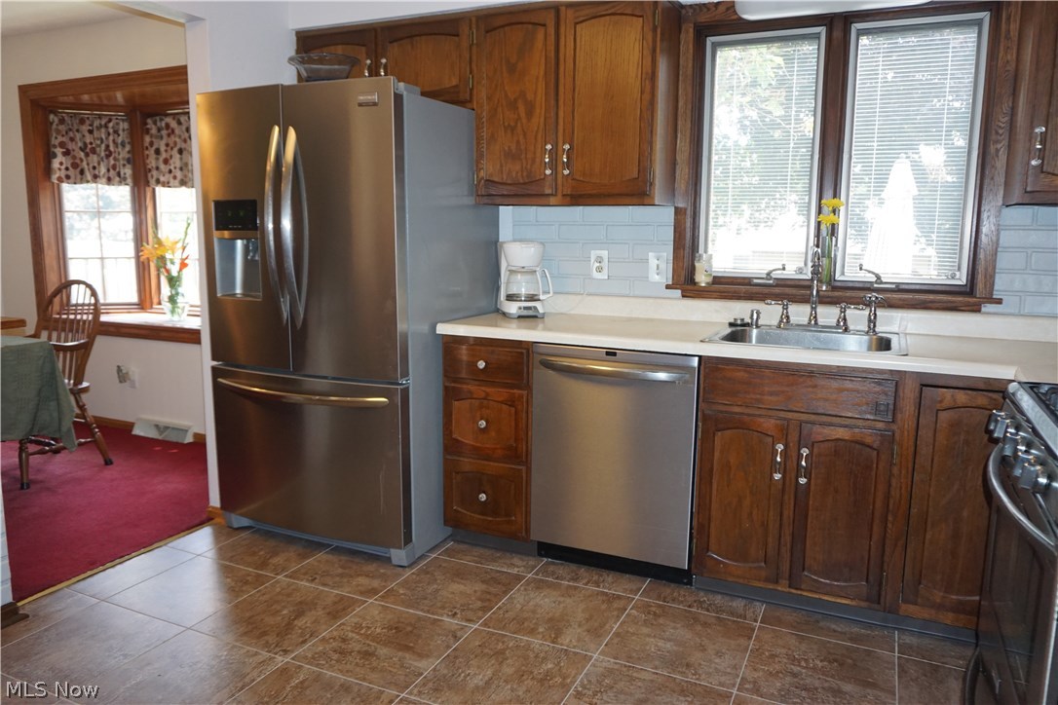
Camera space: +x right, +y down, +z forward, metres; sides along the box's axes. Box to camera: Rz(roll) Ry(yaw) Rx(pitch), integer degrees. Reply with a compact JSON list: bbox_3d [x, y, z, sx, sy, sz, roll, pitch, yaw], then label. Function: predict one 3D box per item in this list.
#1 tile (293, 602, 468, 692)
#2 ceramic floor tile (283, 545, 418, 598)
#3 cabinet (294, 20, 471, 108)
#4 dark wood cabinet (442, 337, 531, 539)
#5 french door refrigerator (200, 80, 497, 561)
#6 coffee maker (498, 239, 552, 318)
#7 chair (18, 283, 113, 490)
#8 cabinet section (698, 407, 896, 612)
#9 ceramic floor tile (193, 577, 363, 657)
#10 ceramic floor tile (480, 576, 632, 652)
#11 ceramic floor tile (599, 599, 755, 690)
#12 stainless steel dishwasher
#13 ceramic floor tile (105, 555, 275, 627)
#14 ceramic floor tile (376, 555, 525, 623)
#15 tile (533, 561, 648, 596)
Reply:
[{"bbox_3d":[-0.440,0.900,2.267,0.405,0.010,0.405,4,9,24],"label":"tile"},{"bbox_3d":[-0.643,0.820,2.802,0.405,0.010,0.405,4,9,24],"label":"ceramic floor tile"},{"bbox_3d":[-0.572,-1.224,3.302,0.915,0.375,0.325,4,9,24],"label":"cabinet"},{"bbox_3d":[-0.041,0.296,3.107,0.382,0.775,0.620,4,9,24],"label":"dark wood cabinet"},{"bbox_3d":[-0.717,-0.143,3.141,0.908,1.775,0.843,4,9,24],"label":"french door refrigerator"},{"bbox_3d":[-0.016,-0.304,3.059,0.200,0.310,0.215,-2,9,-15],"label":"coffee maker"},{"bbox_3d":[-2.600,0.129,3.890,0.570,1.000,0.570,4,9,24],"label":"chair"},{"bbox_3d":[0.943,0.467,2.601,0.576,0.571,0.520,4,9,25],"label":"cabinet section"},{"bbox_3d":[-0.812,0.871,2.433,0.405,0.010,0.405,4,9,24],"label":"ceramic floor tile"},{"bbox_3d":[0.102,0.871,2.454,0.404,0.010,0.404,4,9,24],"label":"ceramic floor tile"},{"bbox_3d":[0.471,0.899,2.288,0.404,0.010,0.404,4,9,24],"label":"ceramic floor tile"},{"bbox_3d":[0.408,0.332,2.875,0.599,0.760,0.635,4,9,24],"label":"stainless steel dishwasher"},{"bbox_3d":[-1.185,0.843,2.600,0.405,0.010,0.405,4,9,24],"label":"ceramic floor tile"},{"bbox_3d":[-0.268,0.844,2.614,0.404,0.010,0.404,4,9,24],"label":"ceramic floor tile"},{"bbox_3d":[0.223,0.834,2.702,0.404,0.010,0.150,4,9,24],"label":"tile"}]

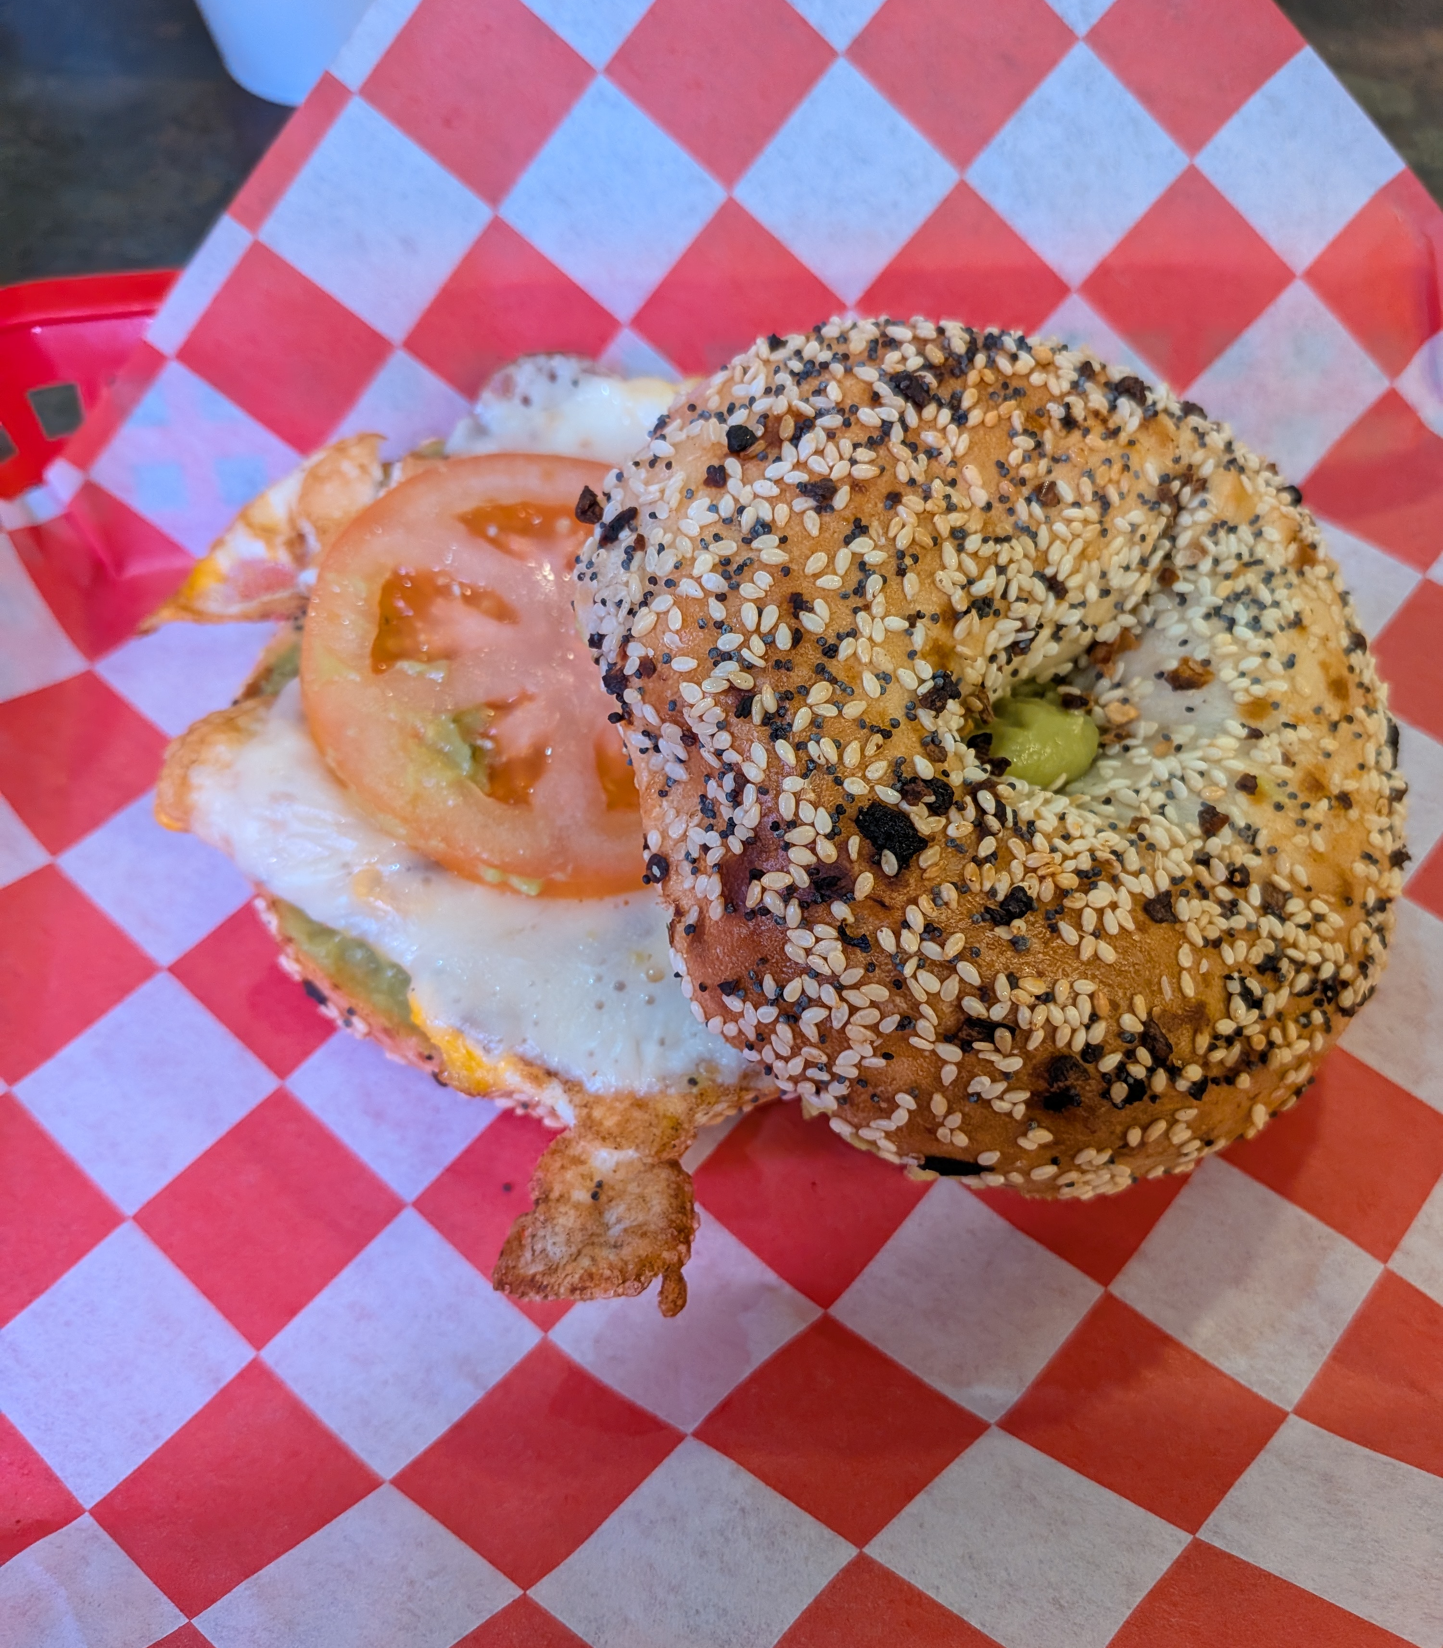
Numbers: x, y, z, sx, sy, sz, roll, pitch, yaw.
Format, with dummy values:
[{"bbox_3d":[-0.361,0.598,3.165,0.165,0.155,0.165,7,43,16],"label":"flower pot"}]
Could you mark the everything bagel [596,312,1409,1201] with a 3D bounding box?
[{"bbox_3d":[0.039,-0.014,0.168,0.115,0.040,0.112,7,65,-16],"label":"everything bagel"}]

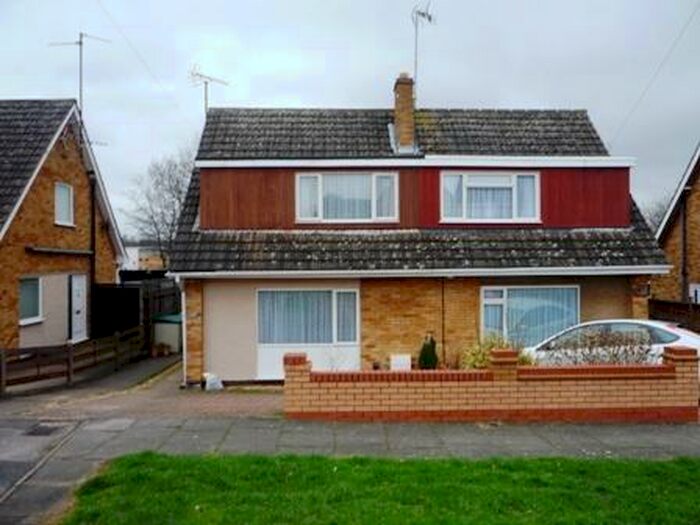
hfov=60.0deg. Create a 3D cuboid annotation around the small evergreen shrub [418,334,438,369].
[{"bbox_3d":[1.566,1.915,12.100,0.400,1.000,0.400,-1,0,-2],"label":"small evergreen shrub"}]

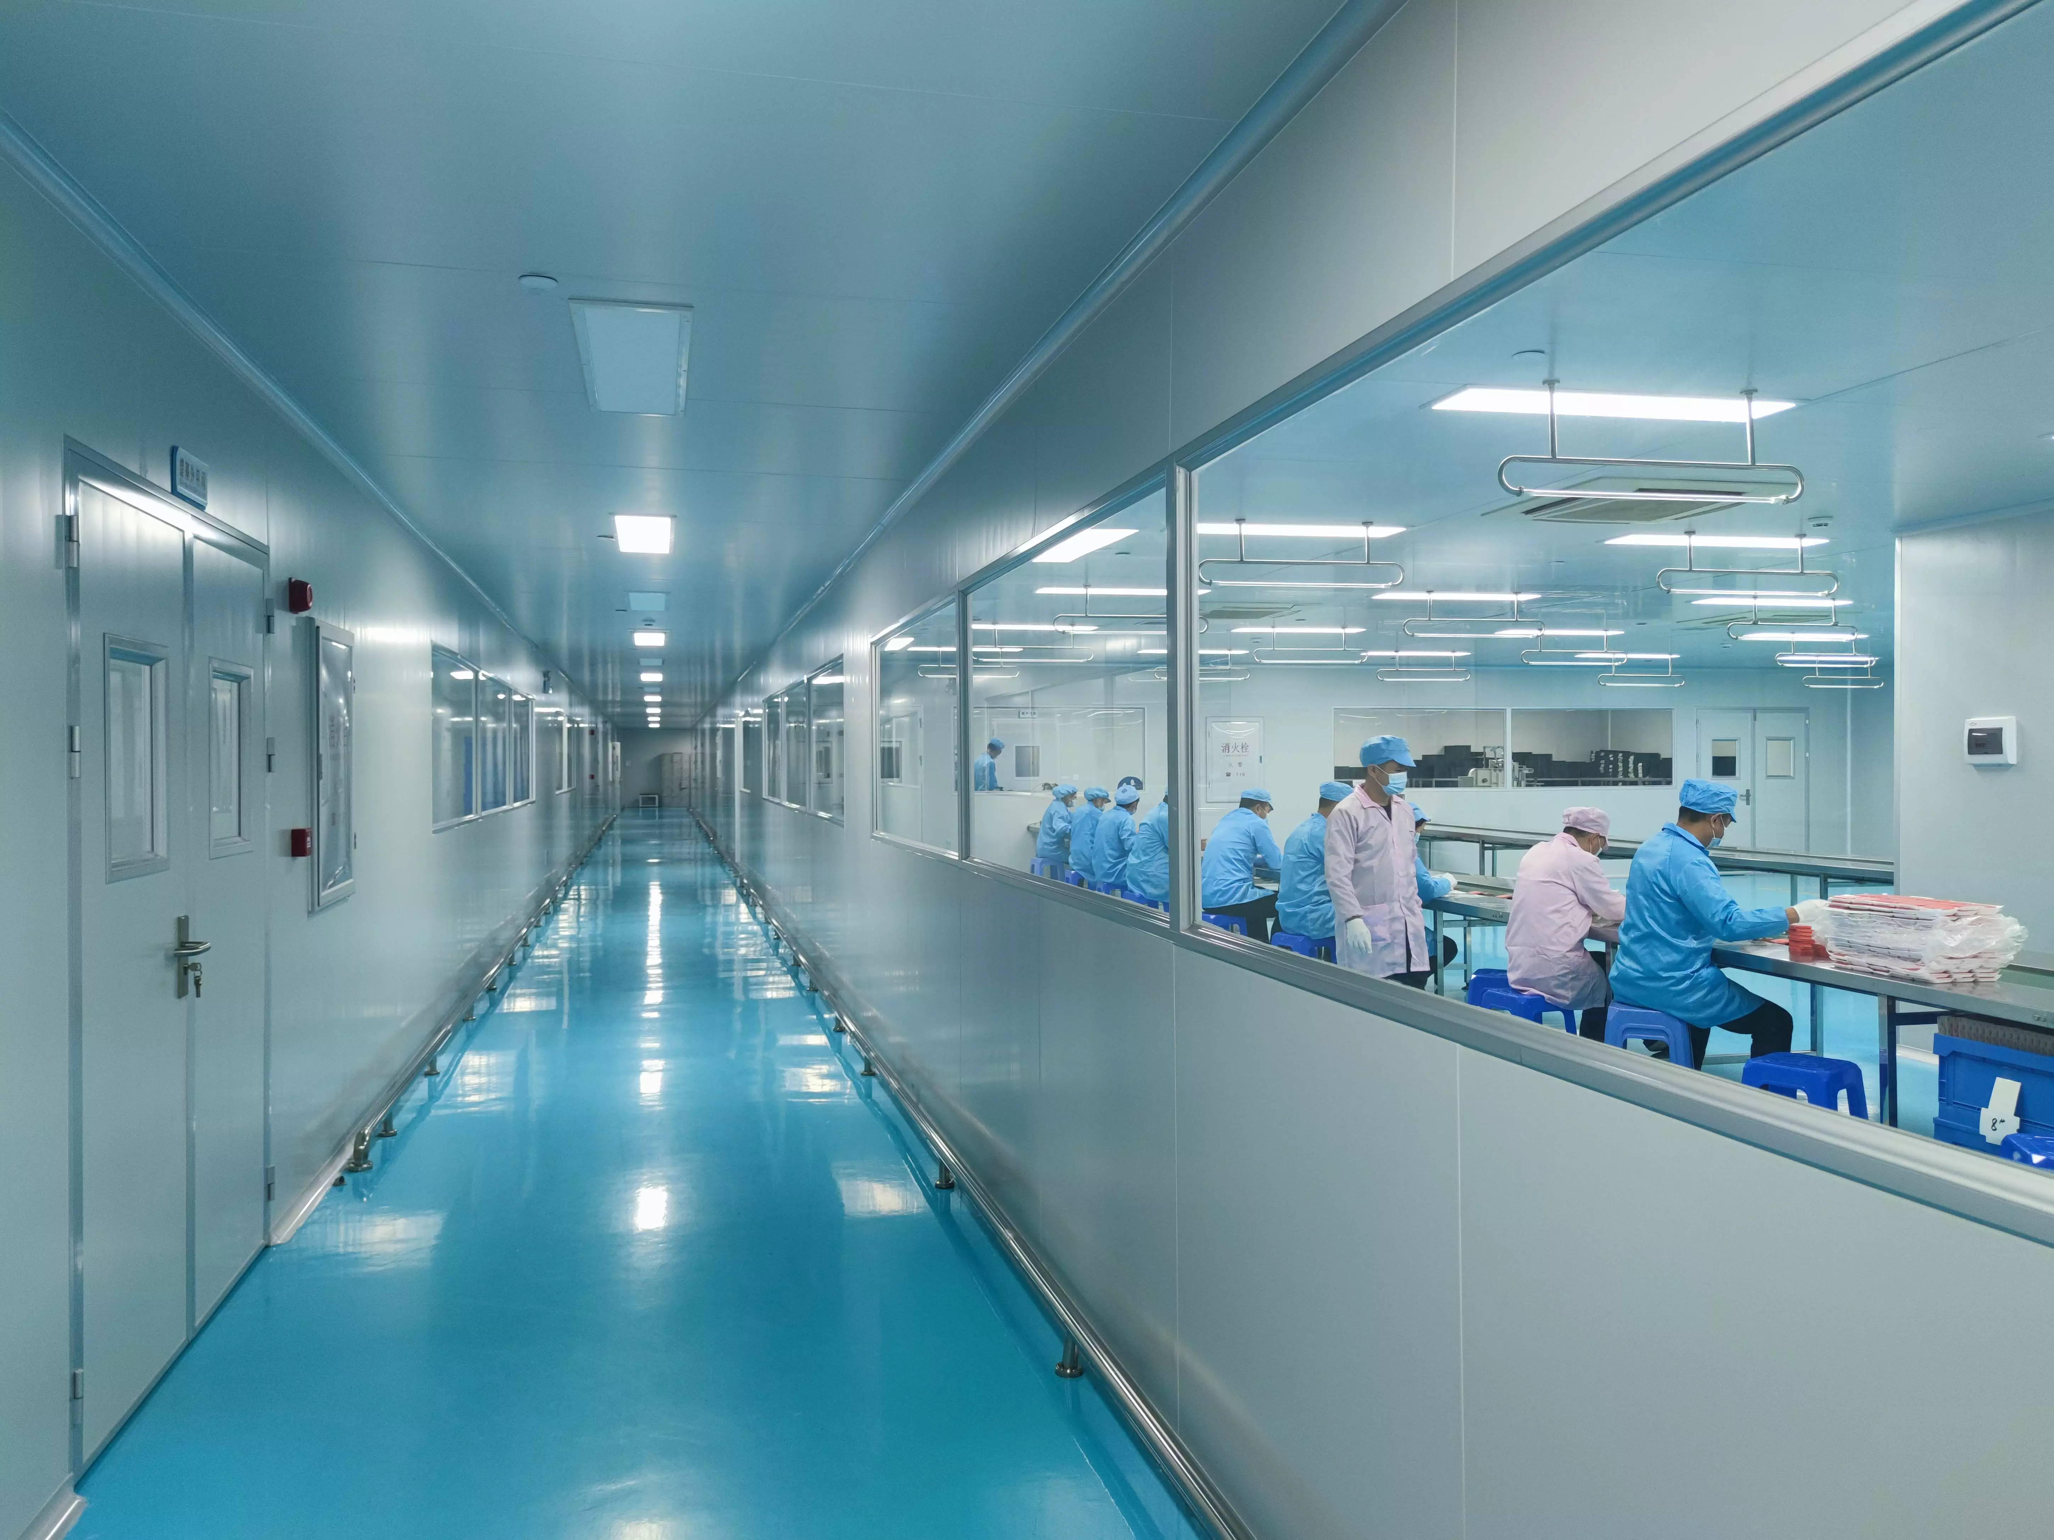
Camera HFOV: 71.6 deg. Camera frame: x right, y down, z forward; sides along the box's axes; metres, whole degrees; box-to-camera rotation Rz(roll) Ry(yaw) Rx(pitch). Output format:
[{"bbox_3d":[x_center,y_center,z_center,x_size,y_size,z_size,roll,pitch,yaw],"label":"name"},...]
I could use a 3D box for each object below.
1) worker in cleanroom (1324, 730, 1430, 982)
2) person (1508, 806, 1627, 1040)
[{"bbox_3d":[1.561,0.637,6.354,0.480,1.570,0.340,-1,0,-31],"label":"worker in cleanroom"},{"bbox_3d":[2.356,0.787,6.047,0.700,1.260,0.480,-1,0,-10],"label":"person"}]

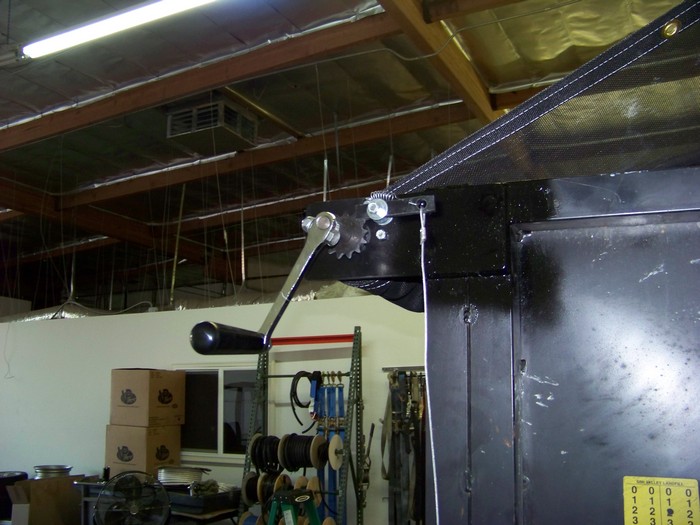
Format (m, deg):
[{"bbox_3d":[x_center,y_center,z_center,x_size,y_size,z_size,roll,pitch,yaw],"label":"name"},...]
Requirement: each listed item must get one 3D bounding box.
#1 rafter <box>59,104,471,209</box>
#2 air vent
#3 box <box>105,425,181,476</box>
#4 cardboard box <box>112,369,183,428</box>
[{"bbox_3d":[-1.737,-1.543,11.219,7.571,0.295,0.090,-8,-13,26],"label":"rafter"},{"bbox_3d":[-1.770,-1.700,9.450,0.820,0.320,0.800,-6,-11,26],"label":"air vent"},{"bbox_3d":[-2.285,2.118,8.070,0.570,0.600,0.570,-6,-11,26],"label":"box"},{"bbox_3d":[-2.268,1.533,8.229,0.570,0.600,0.570,-6,-12,29],"label":"cardboard box"}]

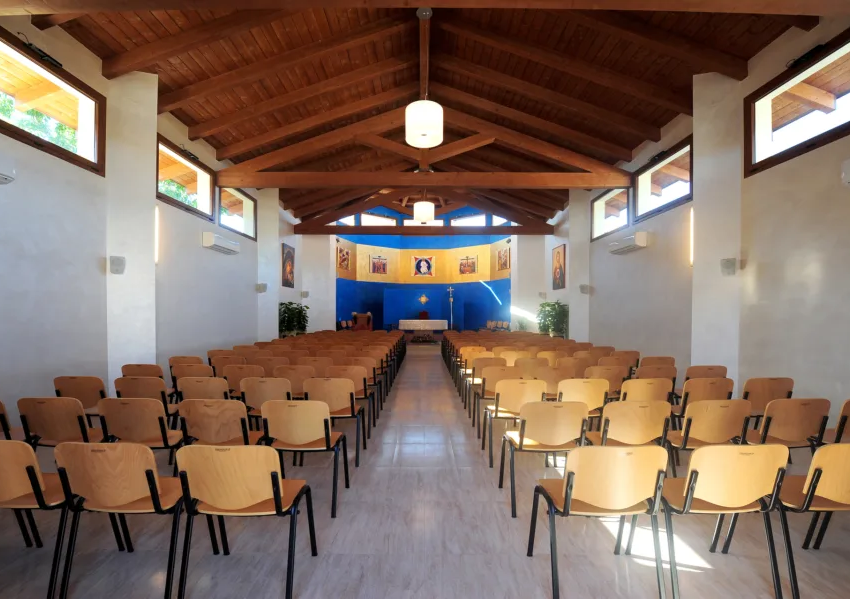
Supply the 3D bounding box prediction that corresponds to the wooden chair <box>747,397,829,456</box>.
[{"bbox_3d":[2.599,1.119,2.621,0.540,0.815,0.500,0,-2,0],"label":"wooden chair"}]

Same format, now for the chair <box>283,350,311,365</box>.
[{"bbox_3d":[-2.022,1.235,5.760,0.535,0.815,0.500,0,-2,2],"label":"chair"}]

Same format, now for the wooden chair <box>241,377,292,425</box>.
[{"bbox_3d":[-1.439,1.145,3.440,0.535,0.815,0.500,0,-2,2],"label":"wooden chair"}]

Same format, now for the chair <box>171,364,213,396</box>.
[{"bbox_3d":[-2.589,1.158,4.133,0.530,0.820,0.500,0,-2,2],"label":"chair"}]

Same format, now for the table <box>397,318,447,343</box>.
[{"bbox_3d":[-0.086,1.451,16.755,2.380,0.940,0.850,0,-2,0],"label":"table"}]

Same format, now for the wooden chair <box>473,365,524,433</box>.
[{"bbox_3d":[0.890,1.183,4.199,0.540,0.815,0.500,0,-2,0],"label":"wooden chair"}]

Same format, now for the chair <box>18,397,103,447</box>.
[{"bbox_3d":[-2.605,1.116,2.685,0.535,0.815,0.500,0,-2,4],"label":"chair"}]

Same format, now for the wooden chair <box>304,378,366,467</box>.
[{"bbox_3d":[-0.890,1.153,3.451,0.540,0.815,0.500,0,-2,0],"label":"wooden chair"}]

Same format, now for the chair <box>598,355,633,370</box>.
[{"bbox_3d":[2.613,1.207,5.040,0.535,0.815,0.500,0,-2,-3],"label":"chair"}]

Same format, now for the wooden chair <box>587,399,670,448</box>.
[{"bbox_3d":[1.455,1.115,2.631,0.530,0.820,0.500,0,-2,-2],"label":"wooden chair"}]

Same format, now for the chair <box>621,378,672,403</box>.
[{"bbox_3d":[2.026,1.138,3.422,0.530,0.820,0.500,0,-2,-2],"label":"chair"}]

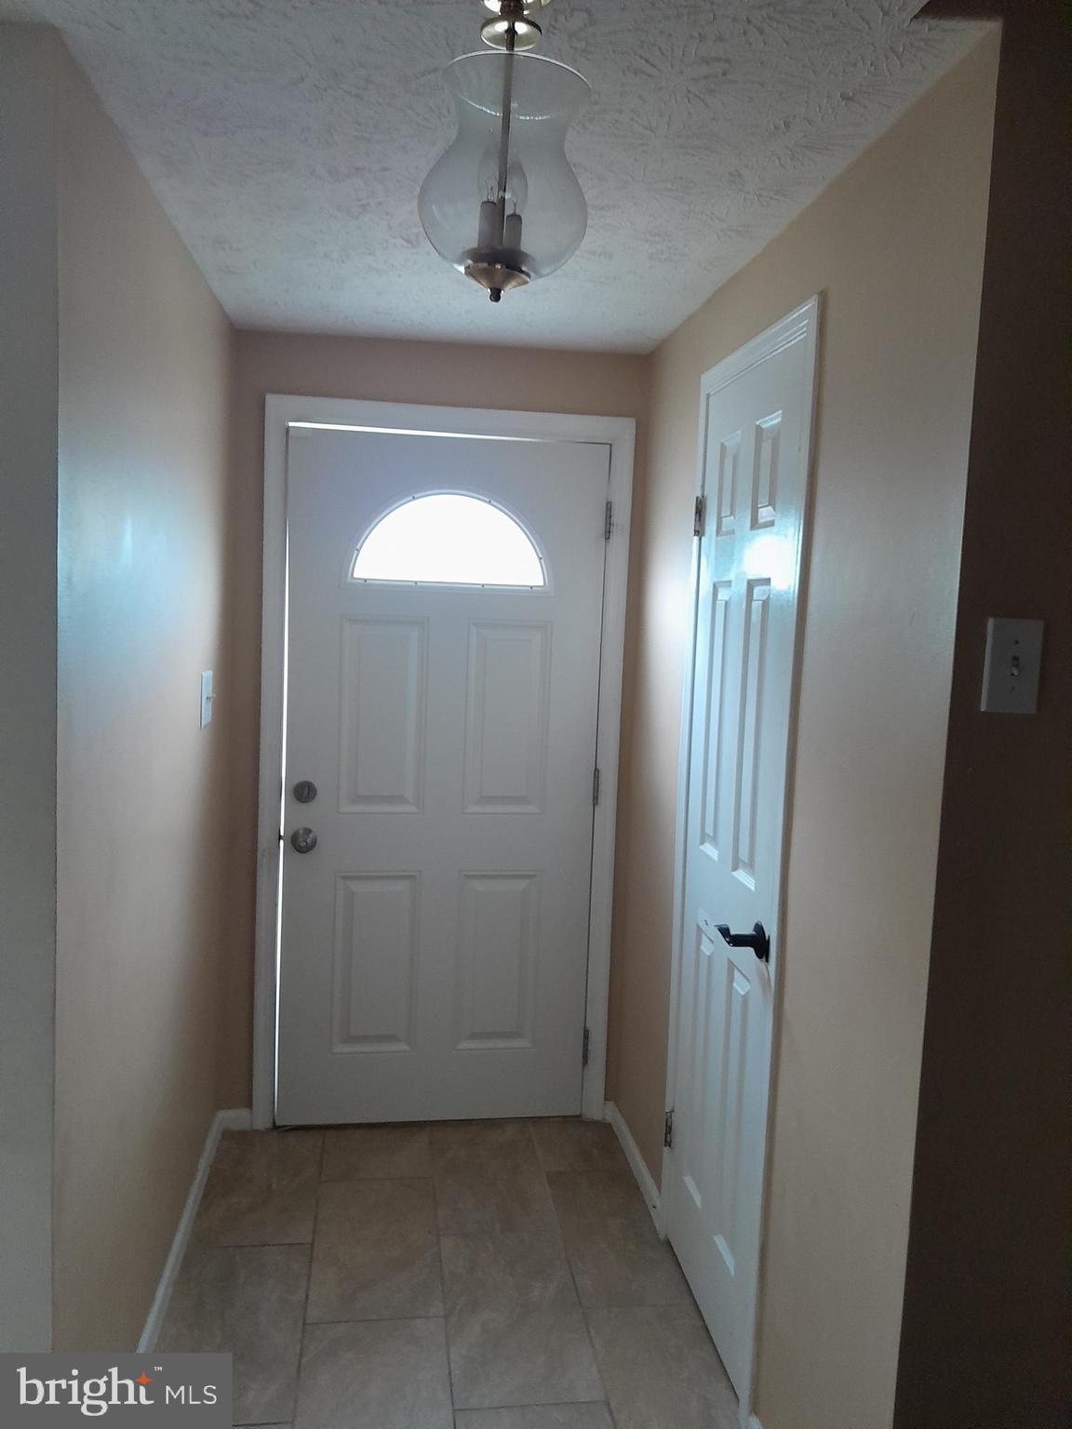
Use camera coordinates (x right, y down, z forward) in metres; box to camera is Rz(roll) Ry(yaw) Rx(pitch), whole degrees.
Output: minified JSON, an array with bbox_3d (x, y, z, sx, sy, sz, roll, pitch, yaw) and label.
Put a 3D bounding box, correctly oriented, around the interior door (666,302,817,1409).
[{"bbox_3d":[0.414,0.300,2.380,0.050,2.100,0.710,2,6,-8],"label":"interior door"}]

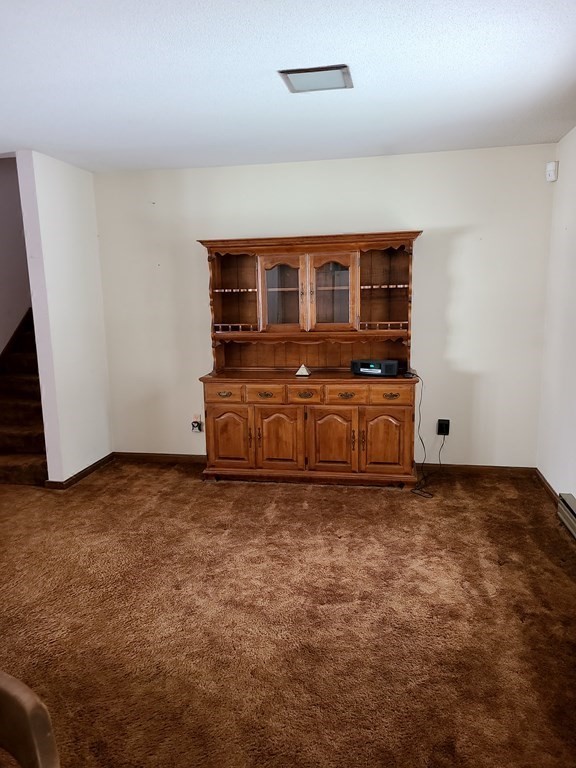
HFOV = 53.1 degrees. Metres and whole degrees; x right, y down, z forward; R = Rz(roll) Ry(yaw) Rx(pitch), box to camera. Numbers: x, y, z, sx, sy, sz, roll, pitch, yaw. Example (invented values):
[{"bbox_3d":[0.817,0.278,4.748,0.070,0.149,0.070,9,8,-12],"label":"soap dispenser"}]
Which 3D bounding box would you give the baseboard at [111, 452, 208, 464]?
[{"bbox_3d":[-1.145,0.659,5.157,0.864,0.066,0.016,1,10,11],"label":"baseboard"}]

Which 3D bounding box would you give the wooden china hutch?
[{"bbox_3d":[0.169,-0.189,4.514,1.688,1.865,0.446,1,10,11],"label":"wooden china hutch"}]

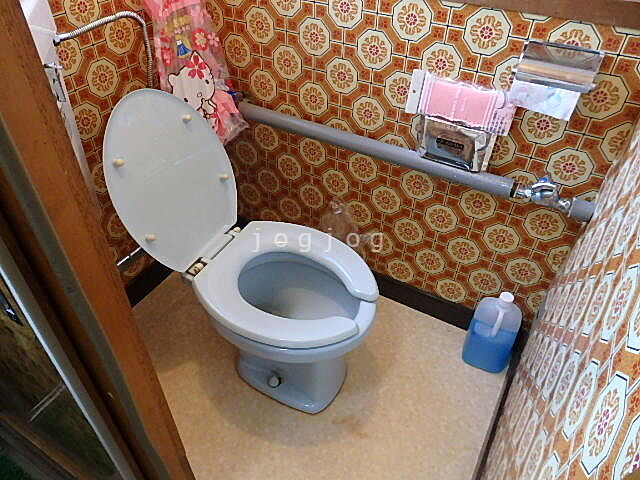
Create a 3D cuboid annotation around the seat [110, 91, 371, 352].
[{"bbox_3d":[-0.145,-0.074,1.010,0.599,0.403,0.350,21,45,21],"label":"seat"}]

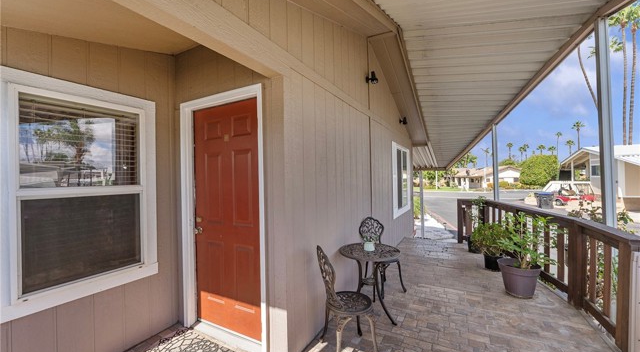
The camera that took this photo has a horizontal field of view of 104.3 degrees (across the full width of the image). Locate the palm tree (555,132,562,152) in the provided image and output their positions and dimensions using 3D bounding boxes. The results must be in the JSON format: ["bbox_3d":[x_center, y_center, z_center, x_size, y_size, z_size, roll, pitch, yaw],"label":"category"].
[{"bbox_3d":[114.837,-9.636,120.000,2.500,23.189,2.500,-2,-1,27],"label":"palm tree"}]

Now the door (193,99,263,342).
[{"bbox_3d":[-0.820,0.359,2.203,0.775,1.970,0.050,-2,-1,27],"label":"door"}]

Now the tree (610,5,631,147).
[{"bbox_3d":[46.450,-11.811,38.000,2.600,27.869,2.600,-2,-1,27],"label":"tree"}]

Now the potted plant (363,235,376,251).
[{"bbox_3d":[0.514,0.698,2.592,0.120,0.155,0.120,-2,-1,27],"label":"potted plant"}]

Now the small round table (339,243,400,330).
[{"bbox_3d":[0.516,1.095,2.542,0.630,0.650,0.630,-1,-1,0],"label":"small round table"}]

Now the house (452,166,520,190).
[{"bbox_3d":[33.700,0.300,50.000,13.000,4.300,9.000,-2,-1,14],"label":"house"}]

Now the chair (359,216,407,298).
[{"bbox_3d":[0.787,0.995,3.153,0.400,0.863,0.450,-1,-1,-22],"label":"chair"}]

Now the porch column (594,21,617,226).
[{"bbox_3d":[2.991,0.043,2.599,0.080,3.300,0.080,-2,-1,27],"label":"porch column"}]

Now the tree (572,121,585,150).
[{"bbox_3d":[83.249,-7.746,80.000,2.800,19.570,2.800,-2,-1,27],"label":"tree"}]

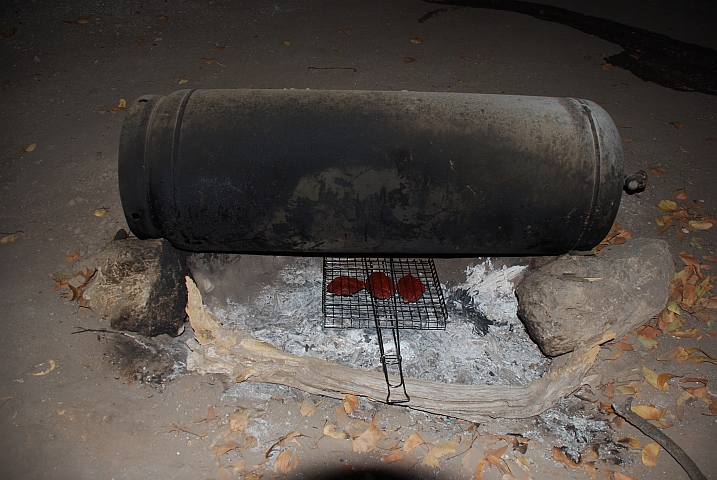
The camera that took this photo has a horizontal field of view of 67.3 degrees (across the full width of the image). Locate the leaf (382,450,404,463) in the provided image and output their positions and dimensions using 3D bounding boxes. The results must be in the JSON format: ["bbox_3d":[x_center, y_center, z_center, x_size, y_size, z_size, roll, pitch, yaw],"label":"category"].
[{"bbox_3d":[0.081,0.499,1.238,0.048,0.012,0.022,-12,49,-13],"label":"leaf"}]

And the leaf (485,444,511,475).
[{"bbox_3d":[0.325,0.513,1.259,0.061,0.015,0.068,0,46,0],"label":"leaf"}]

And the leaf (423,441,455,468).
[{"bbox_3d":[0.191,0.505,1.268,0.085,0.015,0.058,-21,50,-19],"label":"leaf"}]

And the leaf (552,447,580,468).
[{"bbox_3d":[0.477,0.505,1.240,0.070,0.018,0.028,27,52,22],"label":"leaf"}]

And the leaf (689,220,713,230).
[{"bbox_3d":[1.099,-0.047,1.730,0.073,0.012,0.038,8,45,7],"label":"leaf"}]

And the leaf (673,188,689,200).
[{"bbox_3d":[1.125,-0.161,1.878,0.059,0.018,0.047,0,47,-2],"label":"leaf"}]

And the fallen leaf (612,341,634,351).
[{"bbox_3d":[0.713,0.287,1.453,0.051,0.012,0.025,0,47,-1],"label":"fallen leaf"}]

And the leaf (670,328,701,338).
[{"bbox_3d":[0.910,0.261,1.504,0.086,0.014,0.028,-6,46,-6],"label":"leaf"}]

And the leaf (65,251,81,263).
[{"bbox_3d":[-0.906,0.052,1.706,0.058,0.013,0.030,-31,54,-27],"label":"leaf"}]

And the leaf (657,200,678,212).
[{"bbox_3d":[1.056,-0.116,1.836,0.072,0.015,0.050,-6,47,-7],"label":"leaf"}]

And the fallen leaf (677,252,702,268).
[{"bbox_3d":[1.041,0.065,1.693,0.080,0.015,0.036,29,53,25],"label":"fallen leaf"}]

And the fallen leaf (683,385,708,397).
[{"bbox_3d":[0.863,0.387,1.383,0.060,0.014,0.032,0,46,0],"label":"fallen leaf"}]

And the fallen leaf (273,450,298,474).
[{"bbox_3d":[-0.159,0.484,1.171,0.045,0.014,0.055,26,50,22],"label":"fallen leaf"}]

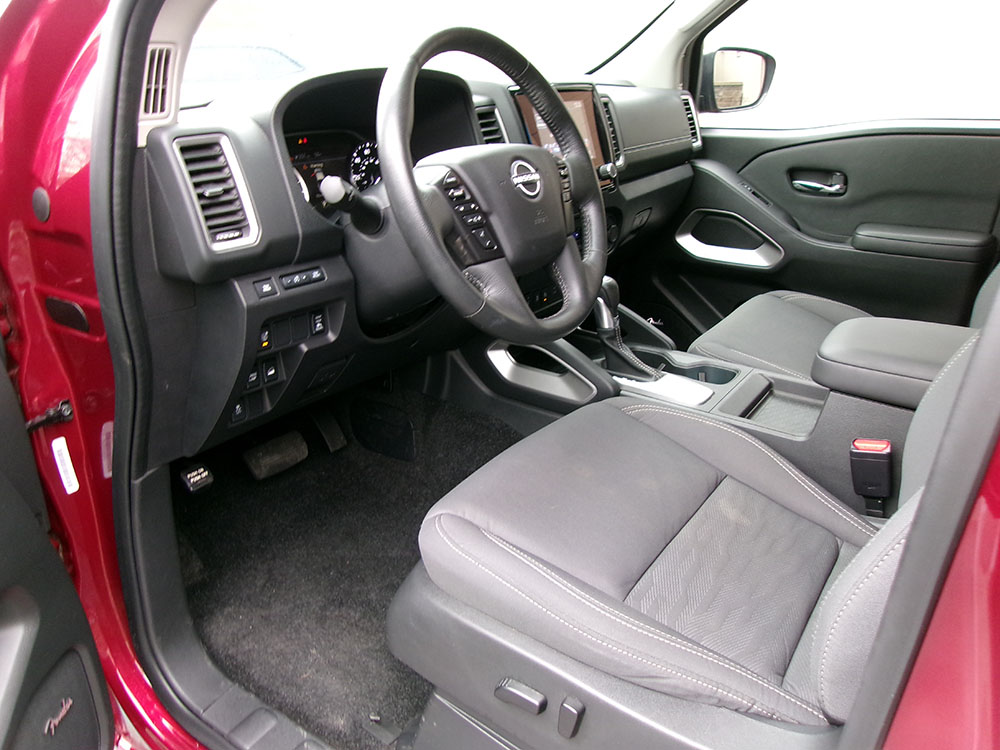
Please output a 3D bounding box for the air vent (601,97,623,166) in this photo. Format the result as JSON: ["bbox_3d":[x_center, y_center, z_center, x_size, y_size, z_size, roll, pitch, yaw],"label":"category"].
[{"bbox_3d":[0.205,-0.451,1.441,0.024,0.123,0.047,-8,12,41],"label":"air vent"}]

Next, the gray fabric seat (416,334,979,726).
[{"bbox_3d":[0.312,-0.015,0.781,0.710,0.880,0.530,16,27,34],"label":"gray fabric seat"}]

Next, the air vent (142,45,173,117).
[{"bbox_3d":[-0.358,-0.307,0.815,0.016,0.075,0.035,22,25,15],"label":"air vent"}]

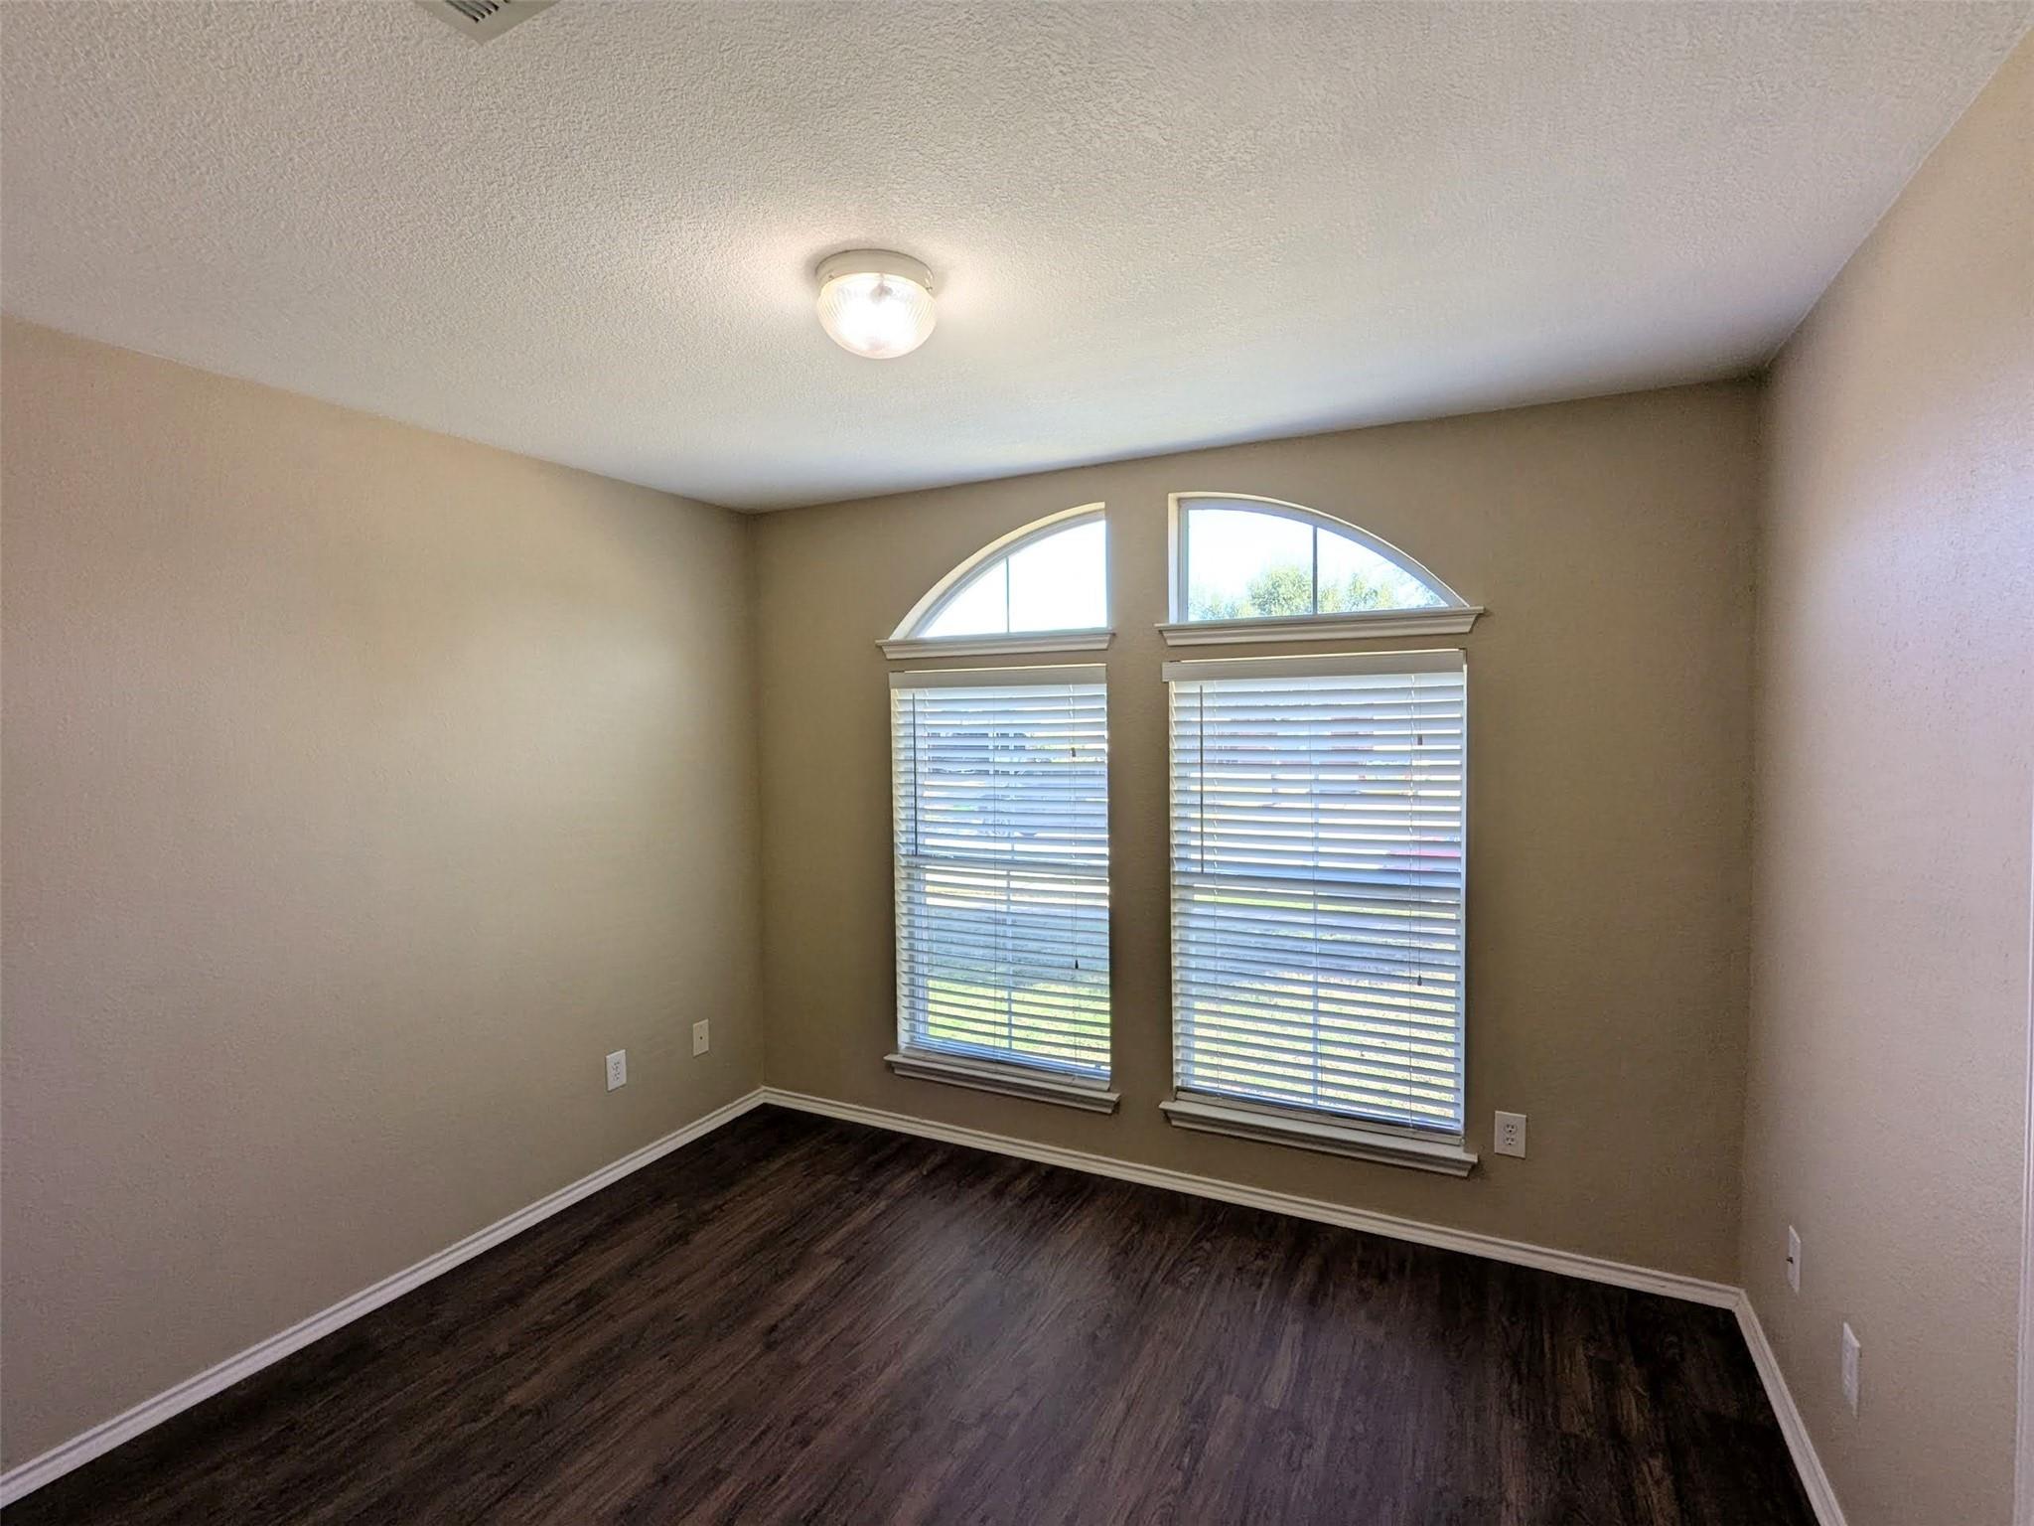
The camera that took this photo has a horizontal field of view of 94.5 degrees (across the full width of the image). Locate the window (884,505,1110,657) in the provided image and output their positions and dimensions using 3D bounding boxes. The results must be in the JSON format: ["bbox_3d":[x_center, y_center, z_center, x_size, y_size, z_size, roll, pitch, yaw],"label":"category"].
[{"bbox_3d":[-0.074,-0.632,3.396,0.960,0.488,0.120,1,3,26],"label":"window"}]

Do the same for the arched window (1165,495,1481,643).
[{"bbox_3d":[0.911,-0.624,2.909,0.958,0.494,0.120,1,3,26],"label":"arched window"}]

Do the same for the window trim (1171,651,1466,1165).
[{"bbox_3d":[0.924,0.445,2.958,0.955,1.543,0.120,1,3,26],"label":"window trim"}]

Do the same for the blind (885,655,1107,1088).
[{"bbox_3d":[-0.062,0.395,3.432,0.885,1.472,0.070,1,3,26],"label":"blind"}]

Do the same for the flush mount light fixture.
[{"bbox_3d":[-0.269,-0.862,1.812,0.228,0.142,0.228,-1,3,0],"label":"flush mount light fixture"}]

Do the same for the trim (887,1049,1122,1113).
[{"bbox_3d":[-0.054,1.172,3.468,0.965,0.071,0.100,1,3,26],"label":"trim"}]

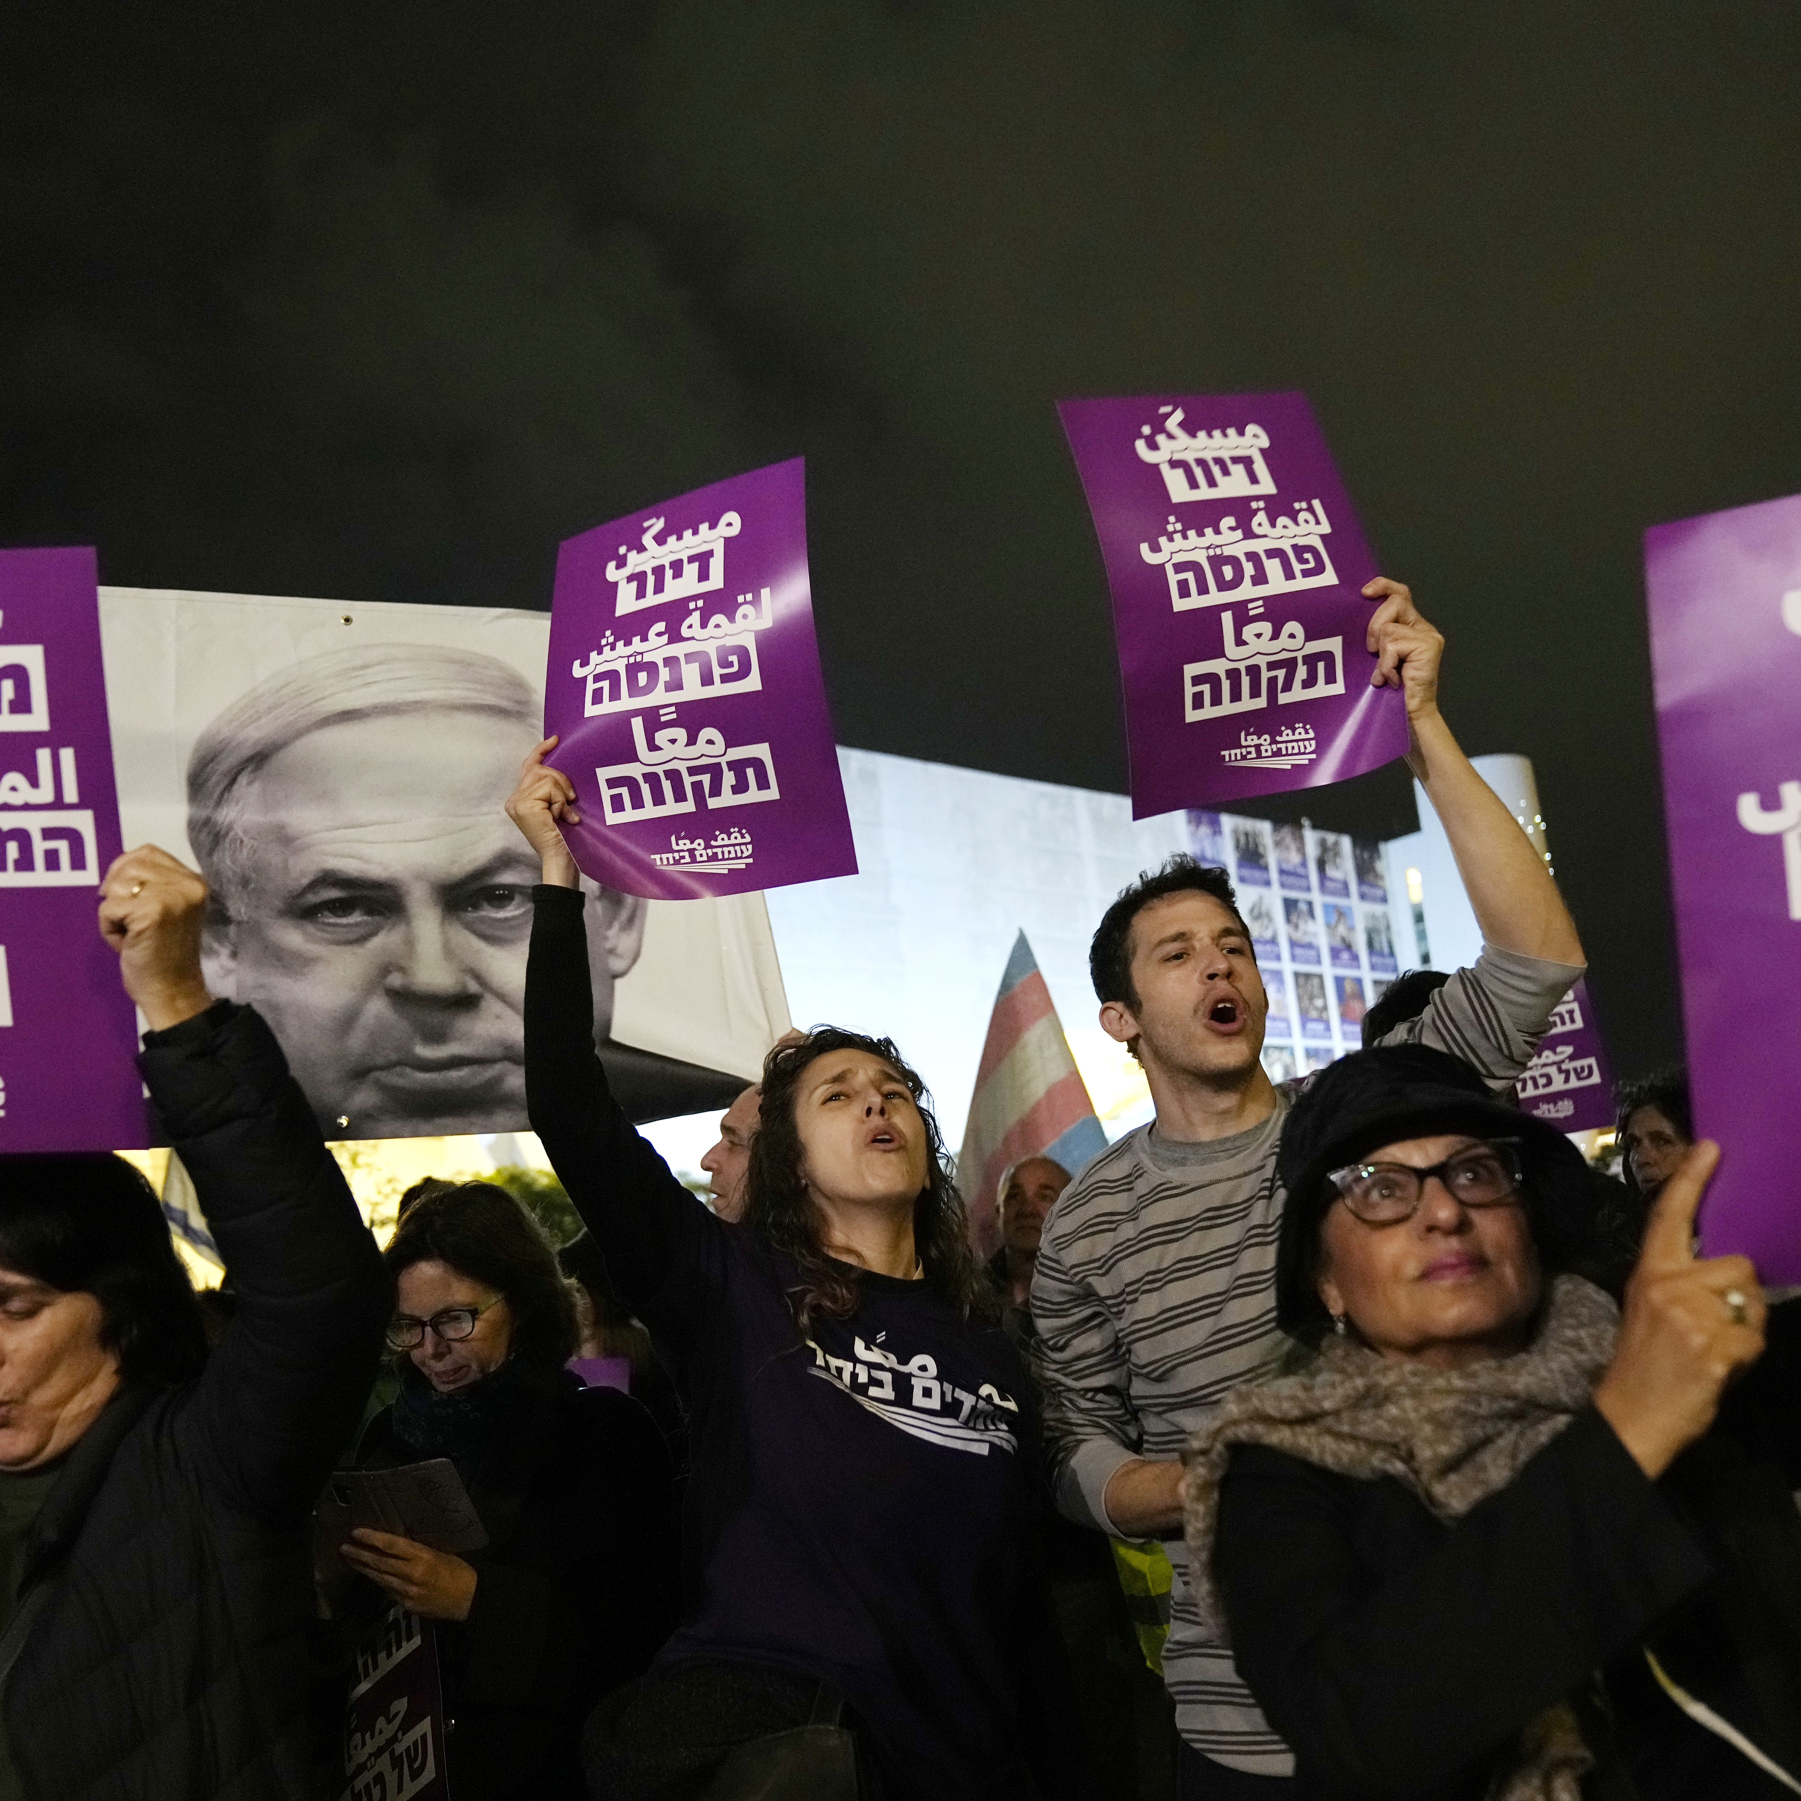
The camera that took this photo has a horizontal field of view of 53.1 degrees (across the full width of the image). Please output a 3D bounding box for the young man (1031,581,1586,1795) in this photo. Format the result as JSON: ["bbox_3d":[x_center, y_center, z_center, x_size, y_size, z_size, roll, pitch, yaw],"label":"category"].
[{"bbox_3d":[0.439,0.680,1.711,0.600,1.980,0.420,-3,-14,-4],"label":"young man"}]

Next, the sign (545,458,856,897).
[{"bbox_3d":[-0.207,-0.211,1.800,0.297,0.420,0.050,-10,-15,18],"label":"sign"}]

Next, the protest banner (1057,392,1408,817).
[{"bbox_3d":[0.333,-0.314,1.825,0.297,0.420,0.050,-9,-8,-16],"label":"protest banner"}]

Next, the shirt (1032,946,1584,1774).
[{"bbox_3d":[0.419,0.428,1.772,0.570,0.740,0.360,-3,-14,-4],"label":"shirt"}]

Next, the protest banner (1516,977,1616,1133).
[{"bbox_3d":[1.431,0.342,4.050,0.297,0.420,0.025,-12,-7,2],"label":"protest banner"}]

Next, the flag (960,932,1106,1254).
[{"bbox_3d":[0.377,0.671,5.400,0.500,1.100,0.220,-6,-14,6],"label":"flag"}]

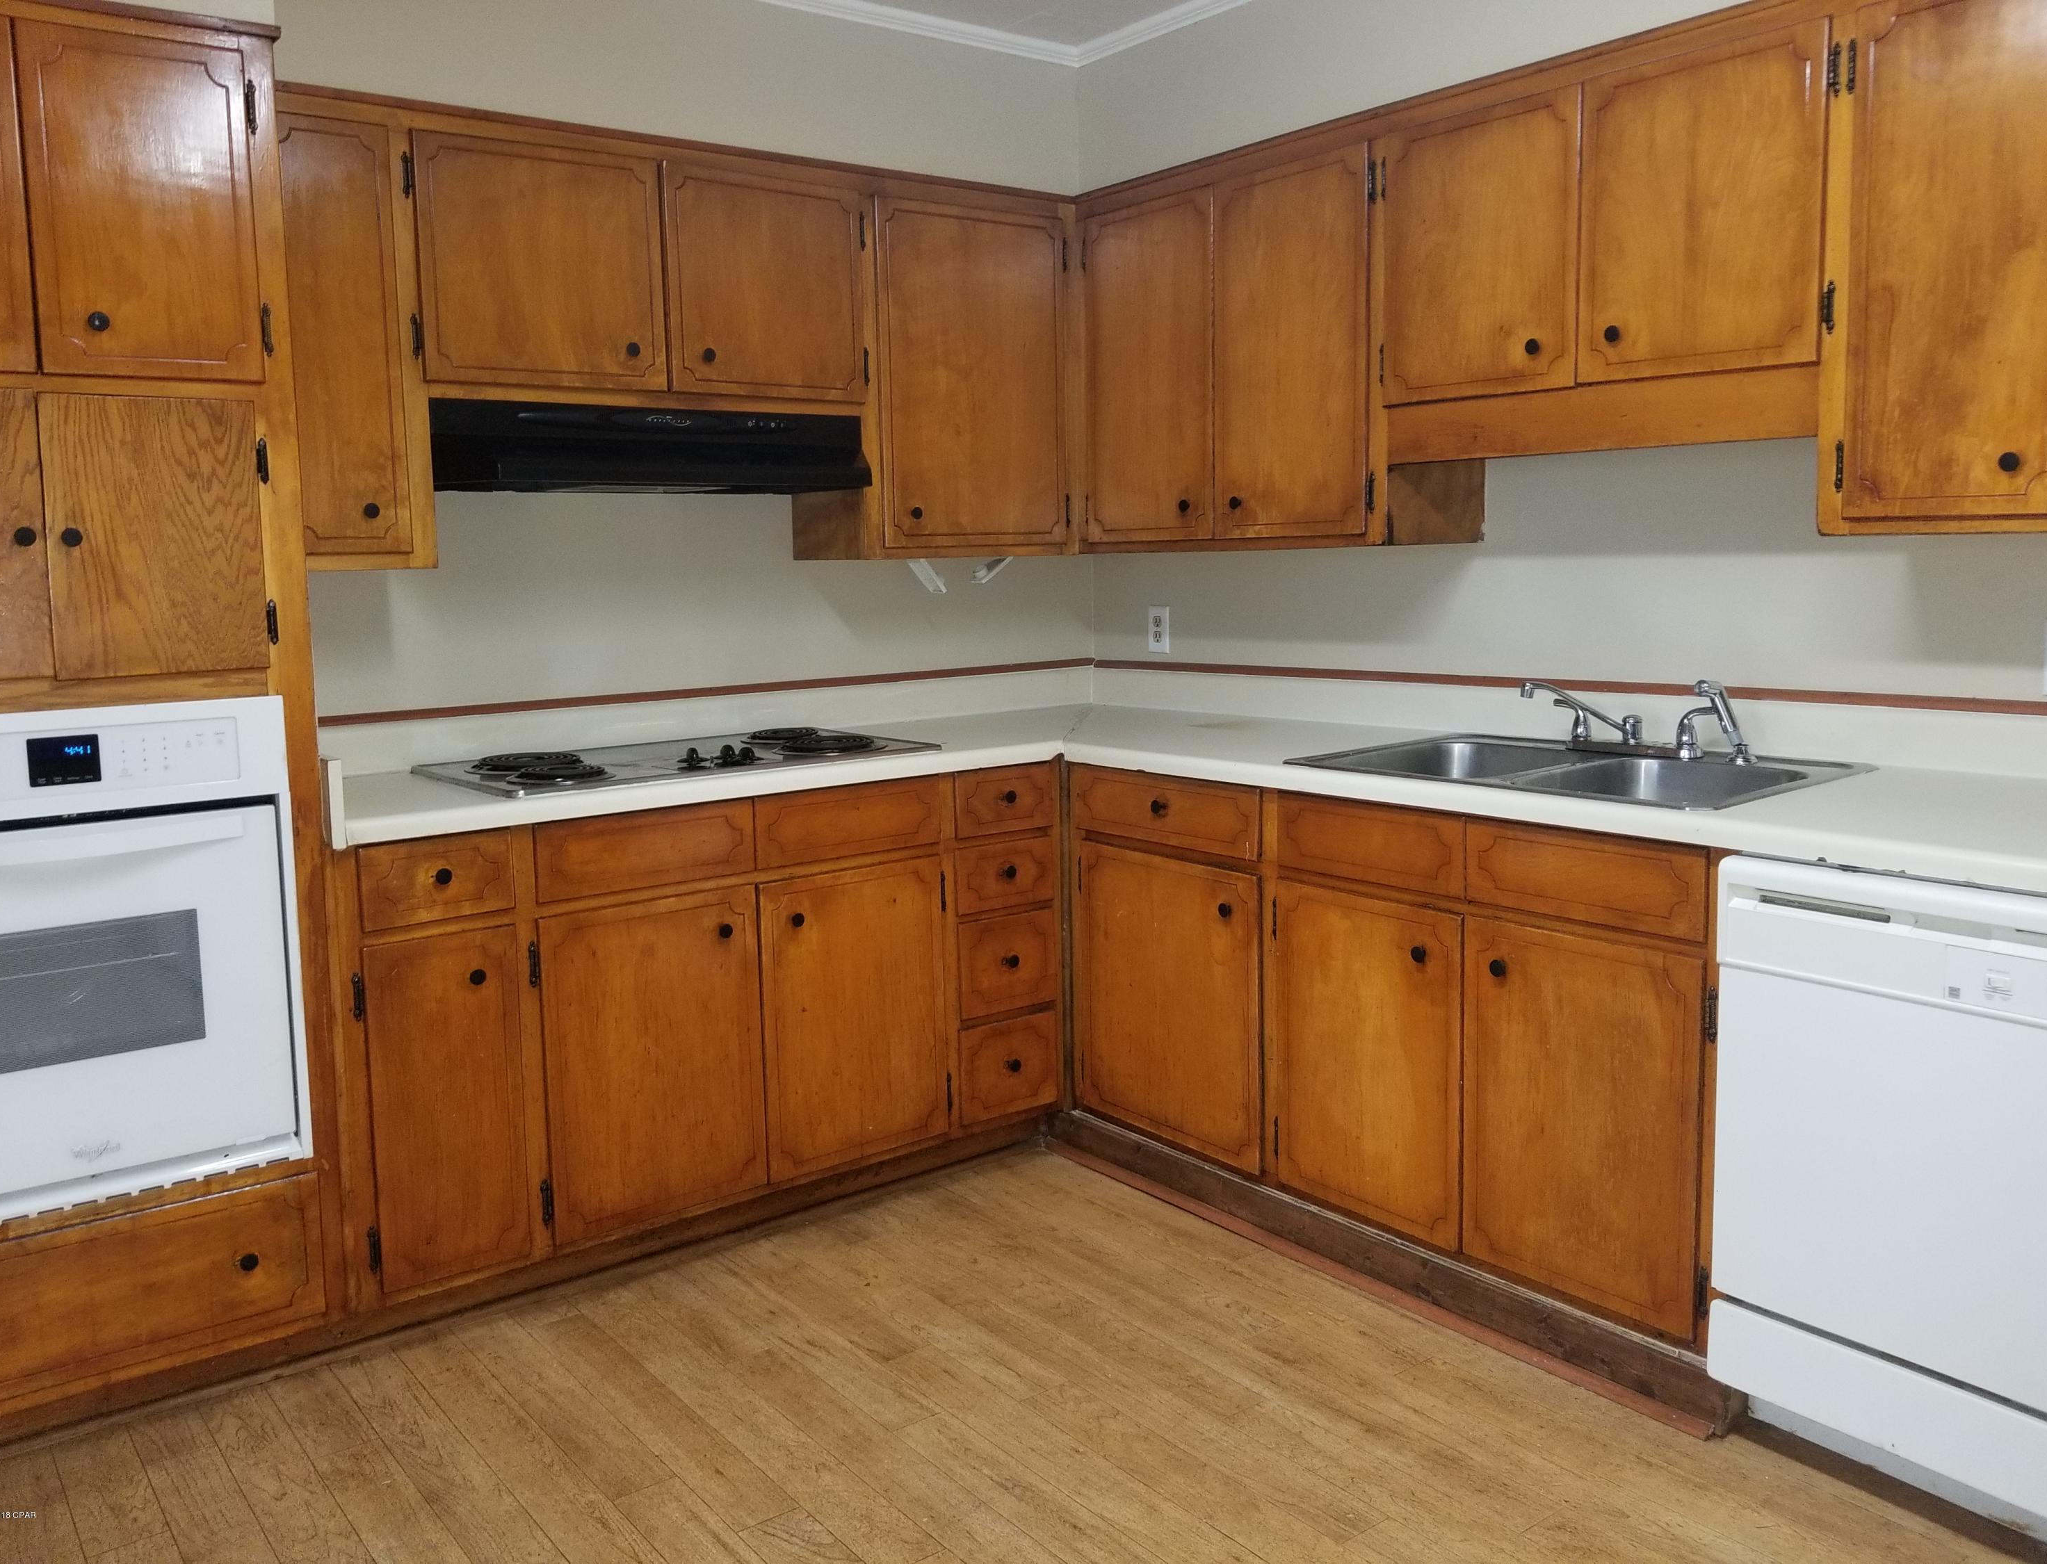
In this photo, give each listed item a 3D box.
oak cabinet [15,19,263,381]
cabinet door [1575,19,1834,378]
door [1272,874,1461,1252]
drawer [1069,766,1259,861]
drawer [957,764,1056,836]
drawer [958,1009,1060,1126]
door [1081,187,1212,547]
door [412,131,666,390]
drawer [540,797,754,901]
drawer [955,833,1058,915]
[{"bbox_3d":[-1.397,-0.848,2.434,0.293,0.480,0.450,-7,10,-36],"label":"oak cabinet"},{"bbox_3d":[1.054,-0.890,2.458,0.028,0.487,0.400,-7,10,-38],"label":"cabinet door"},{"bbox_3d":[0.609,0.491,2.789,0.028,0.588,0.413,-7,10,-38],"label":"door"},{"bbox_3d":[0.438,0.032,3.242,0.430,0.140,0.538,-7,10,-38],"label":"drawer"},{"bbox_3d":[-0.146,0.021,3.444,0.253,0.134,0.380,-7,10,-36],"label":"drawer"},{"bbox_3d":[-0.161,0.585,3.479,0.254,0.203,0.430,-7,10,-38],"label":"drawer"},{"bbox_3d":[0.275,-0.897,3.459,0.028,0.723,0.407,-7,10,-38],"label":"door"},{"bbox_3d":[-0.874,-0.939,2.863,0.460,0.422,0.022,-7,10,-38],"label":"door"},{"bbox_3d":[-0.789,0.099,2.921,0.409,0.135,0.430,-7,10,-38],"label":"drawer"},{"bbox_3d":[-0.143,0.176,3.464,0.256,0.141,0.380,-7,10,-36],"label":"drawer"}]

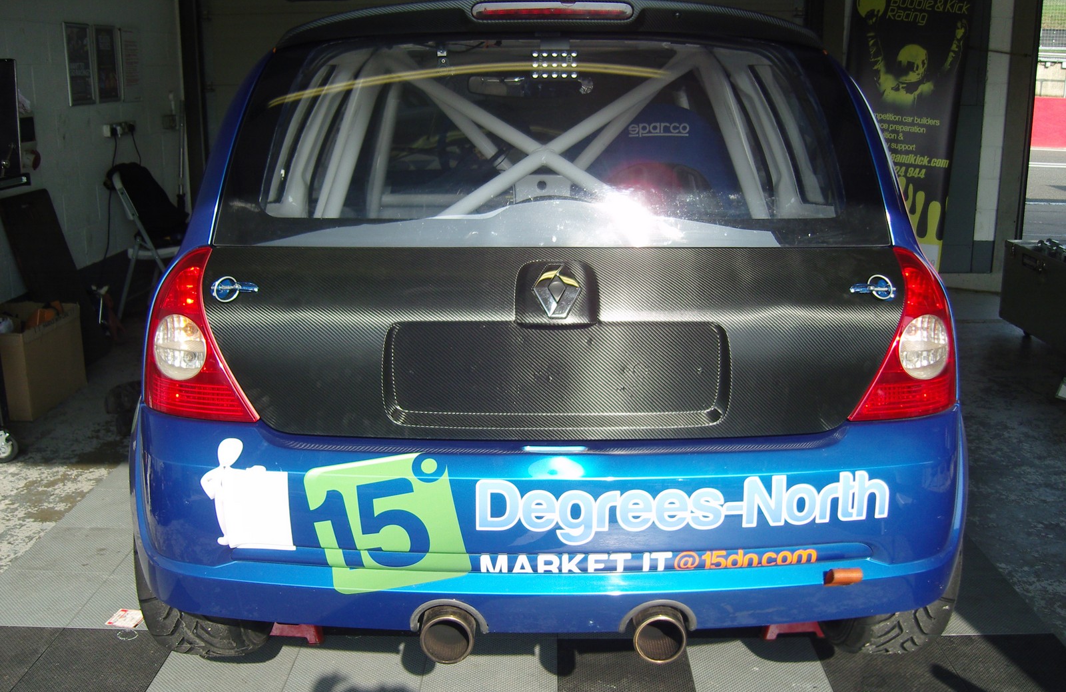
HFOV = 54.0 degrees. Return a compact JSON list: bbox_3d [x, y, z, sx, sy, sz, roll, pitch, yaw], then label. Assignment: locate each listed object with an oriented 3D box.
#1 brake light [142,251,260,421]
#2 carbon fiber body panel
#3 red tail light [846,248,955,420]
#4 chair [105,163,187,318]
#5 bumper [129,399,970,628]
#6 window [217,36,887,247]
[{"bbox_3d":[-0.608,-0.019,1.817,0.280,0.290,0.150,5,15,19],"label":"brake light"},{"bbox_3d":[0.032,-0.011,1.734,1.150,0.320,0.160,0,6,0],"label":"carbon fiber body panel"},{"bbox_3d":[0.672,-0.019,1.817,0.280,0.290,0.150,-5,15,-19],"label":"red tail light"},{"bbox_3d":[-2.110,-0.582,5.863,0.480,0.840,0.460,-2,14,-10],"label":"chair"},{"bbox_3d":[0.032,0.292,1.871,1.600,0.370,0.360,0,14,0],"label":"bumper"},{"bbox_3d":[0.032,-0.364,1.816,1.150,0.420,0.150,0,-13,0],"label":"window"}]

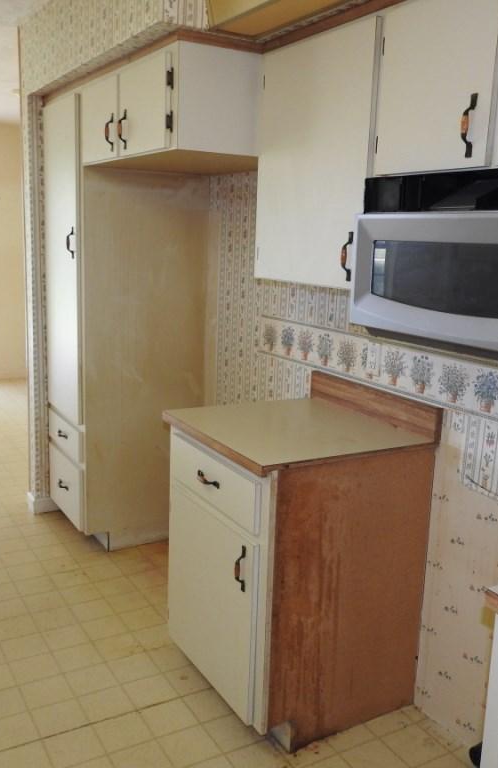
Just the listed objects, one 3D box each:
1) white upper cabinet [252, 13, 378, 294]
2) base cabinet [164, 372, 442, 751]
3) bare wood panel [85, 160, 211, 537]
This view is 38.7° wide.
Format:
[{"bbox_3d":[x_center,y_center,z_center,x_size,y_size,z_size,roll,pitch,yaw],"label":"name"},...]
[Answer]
[{"bbox_3d":[0.321,-0.684,2.258,0.321,0.734,0.638,-4,13,-30],"label":"white upper cabinet"},{"bbox_3d":[0.135,0.534,2.377,0.645,1.013,0.642,-5,13,-31],"label":"base cabinet"},{"bbox_3d":[-0.482,-0.086,3.340,0.613,1.745,0.023,-5,13,-31],"label":"bare wood panel"}]

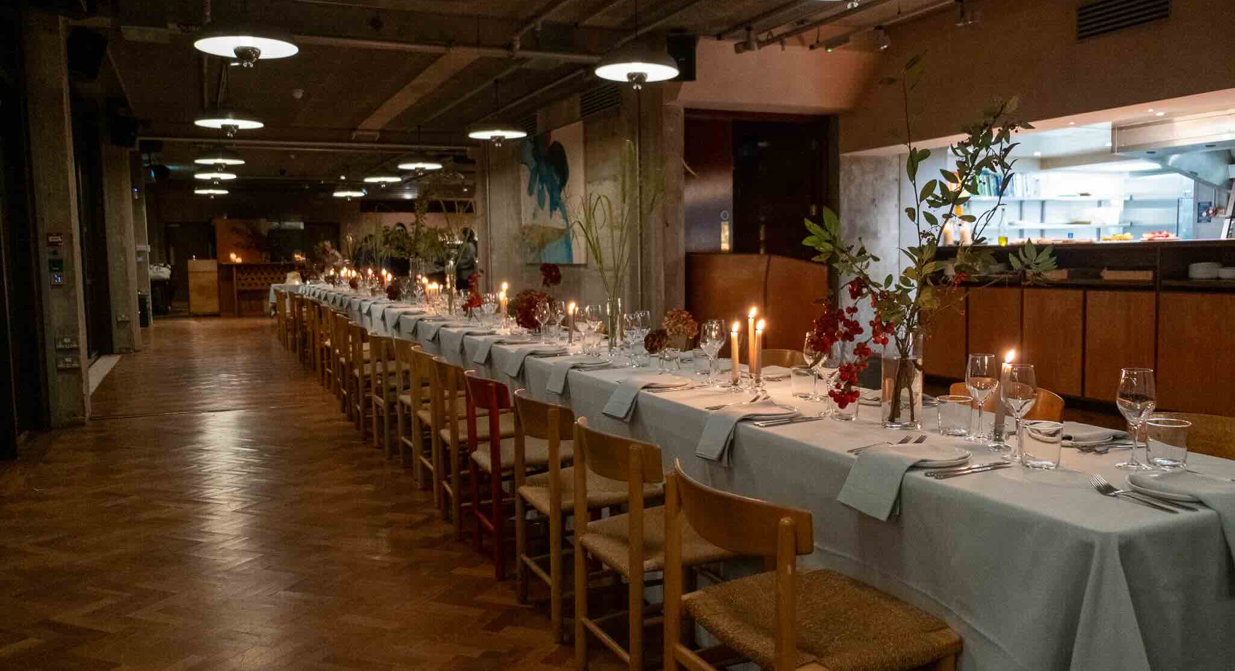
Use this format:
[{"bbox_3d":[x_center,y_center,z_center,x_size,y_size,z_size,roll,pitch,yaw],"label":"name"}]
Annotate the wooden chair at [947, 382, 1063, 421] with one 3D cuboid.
[{"bbox_3d":[1.177,0.567,3.010,0.450,0.766,0.485,-3,6,-24],"label":"wooden chair"}]

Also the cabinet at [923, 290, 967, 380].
[{"bbox_3d":[3.171,-0.042,8.522,0.500,0.820,0.580,-3,5,-25],"label":"cabinet"}]

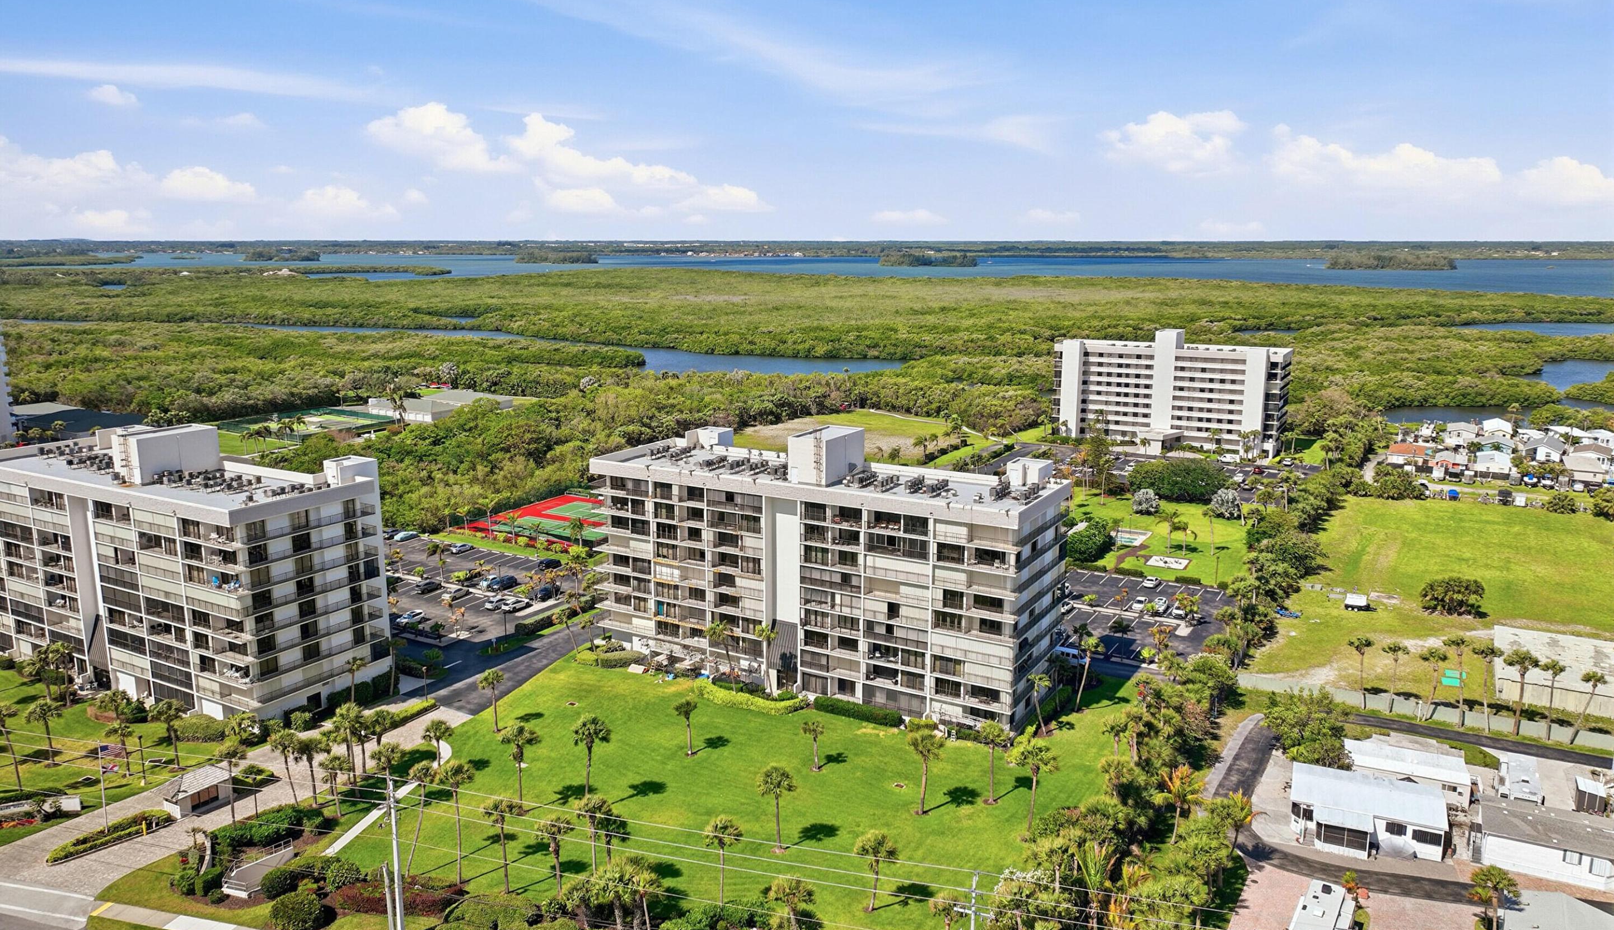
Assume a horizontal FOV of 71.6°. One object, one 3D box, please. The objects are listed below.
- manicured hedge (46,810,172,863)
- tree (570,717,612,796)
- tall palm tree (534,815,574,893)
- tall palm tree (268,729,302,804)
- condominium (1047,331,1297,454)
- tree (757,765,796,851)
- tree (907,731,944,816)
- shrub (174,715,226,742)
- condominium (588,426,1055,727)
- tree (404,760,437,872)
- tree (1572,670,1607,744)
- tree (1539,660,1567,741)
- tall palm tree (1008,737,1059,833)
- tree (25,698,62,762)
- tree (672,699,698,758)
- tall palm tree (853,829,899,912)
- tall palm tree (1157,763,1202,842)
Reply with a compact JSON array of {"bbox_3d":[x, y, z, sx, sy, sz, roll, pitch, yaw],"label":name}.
[{"bbox_3d":[-64.055,33.774,102.827,10.000,0.850,2.680,-11,16,-43],"label":"manicured hedge"},{"bbox_3d":[-20.094,28.268,104.837,3.400,10.000,3.200,0,11,0],"label":"tree"},{"bbox_3d":[-20.510,32.268,92.127,3.100,7.200,2.900,0,11,0],"label":"tall palm tree"},{"bbox_3d":[-50.743,29.843,109.215,3.250,8.470,3.250,0,11,0],"label":"tall palm tree"},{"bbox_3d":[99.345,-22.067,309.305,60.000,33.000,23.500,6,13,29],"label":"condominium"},{"bbox_3d":[-2.748,30.721,99.994,3.589,7.913,3.589,0,12,0],"label":"tree"},{"bbox_3d":[11.129,29.029,105.232,3.300,8.350,3.100,0,11,0],"label":"tree"},{"bbox_3d":[-66.745,28.944,123.350,6.209,2.080,4.222,3,12,16],"label":"shrub"},{"bbox_3d":[2.187,10.968,143.579,58.875,29.200,20.500,7,13,29],"label":"condominium"},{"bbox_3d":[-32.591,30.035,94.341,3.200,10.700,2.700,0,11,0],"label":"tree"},{"bbox_3d":[84.521,26.238,120.902,2.464,8.414,2.222,0,12,0],"label":"tree"},{"bbox_3d":[79.993,25.458,120.737,3.000,9.200,2.900,0,11,0],"label":"tree"},{"bbox_3d":[21.152,30.208,104.780,4.640,9.630,4.640,0,11,0],"label":"tall palm tree"},{"bbox_3d":[-79.102,27.779,116.364,3.244,7.149,3.244,0,12,0],"label":"tree"},{"bbox_3d":[-12.492,27.639,117.773,2.400,6.100,2.300,0,11,0],"label":"tree"},{"bbox_3d":[5.763,33.783,92.993,3.700,7.280,3.700,0,11,0],"label":"tall palm tree"},{"bbox_3d":[34.117,31.352,103.197,4.800,8.040,4.800,0,11,0],"label":"tall palm tree"}]

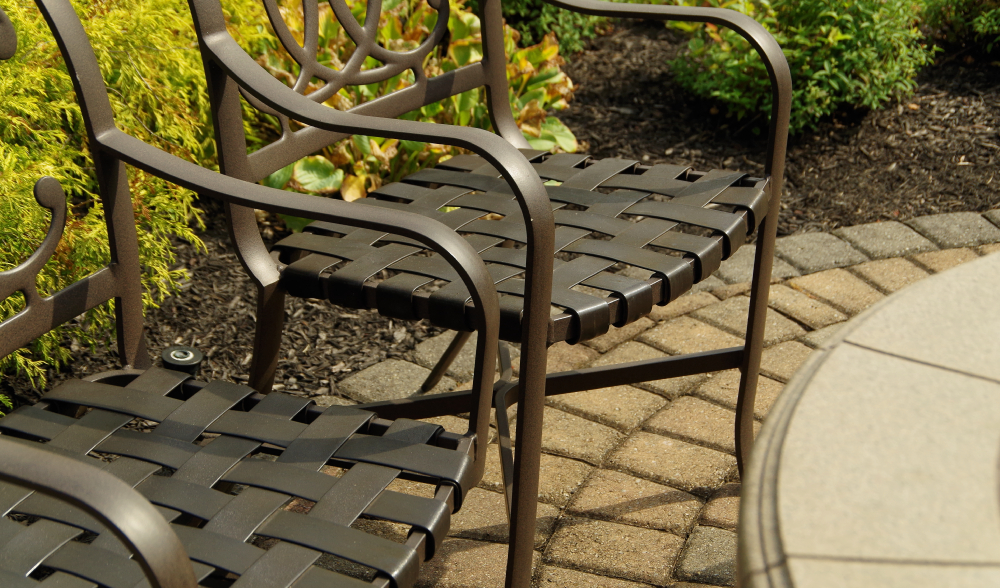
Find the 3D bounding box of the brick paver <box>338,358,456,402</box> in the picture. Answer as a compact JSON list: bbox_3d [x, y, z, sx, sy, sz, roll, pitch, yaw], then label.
[{"bbox_3d":[-0.174,0.181,3.392,0.155,0.060,0.141,20,30,35],"label":"brick paver"}]

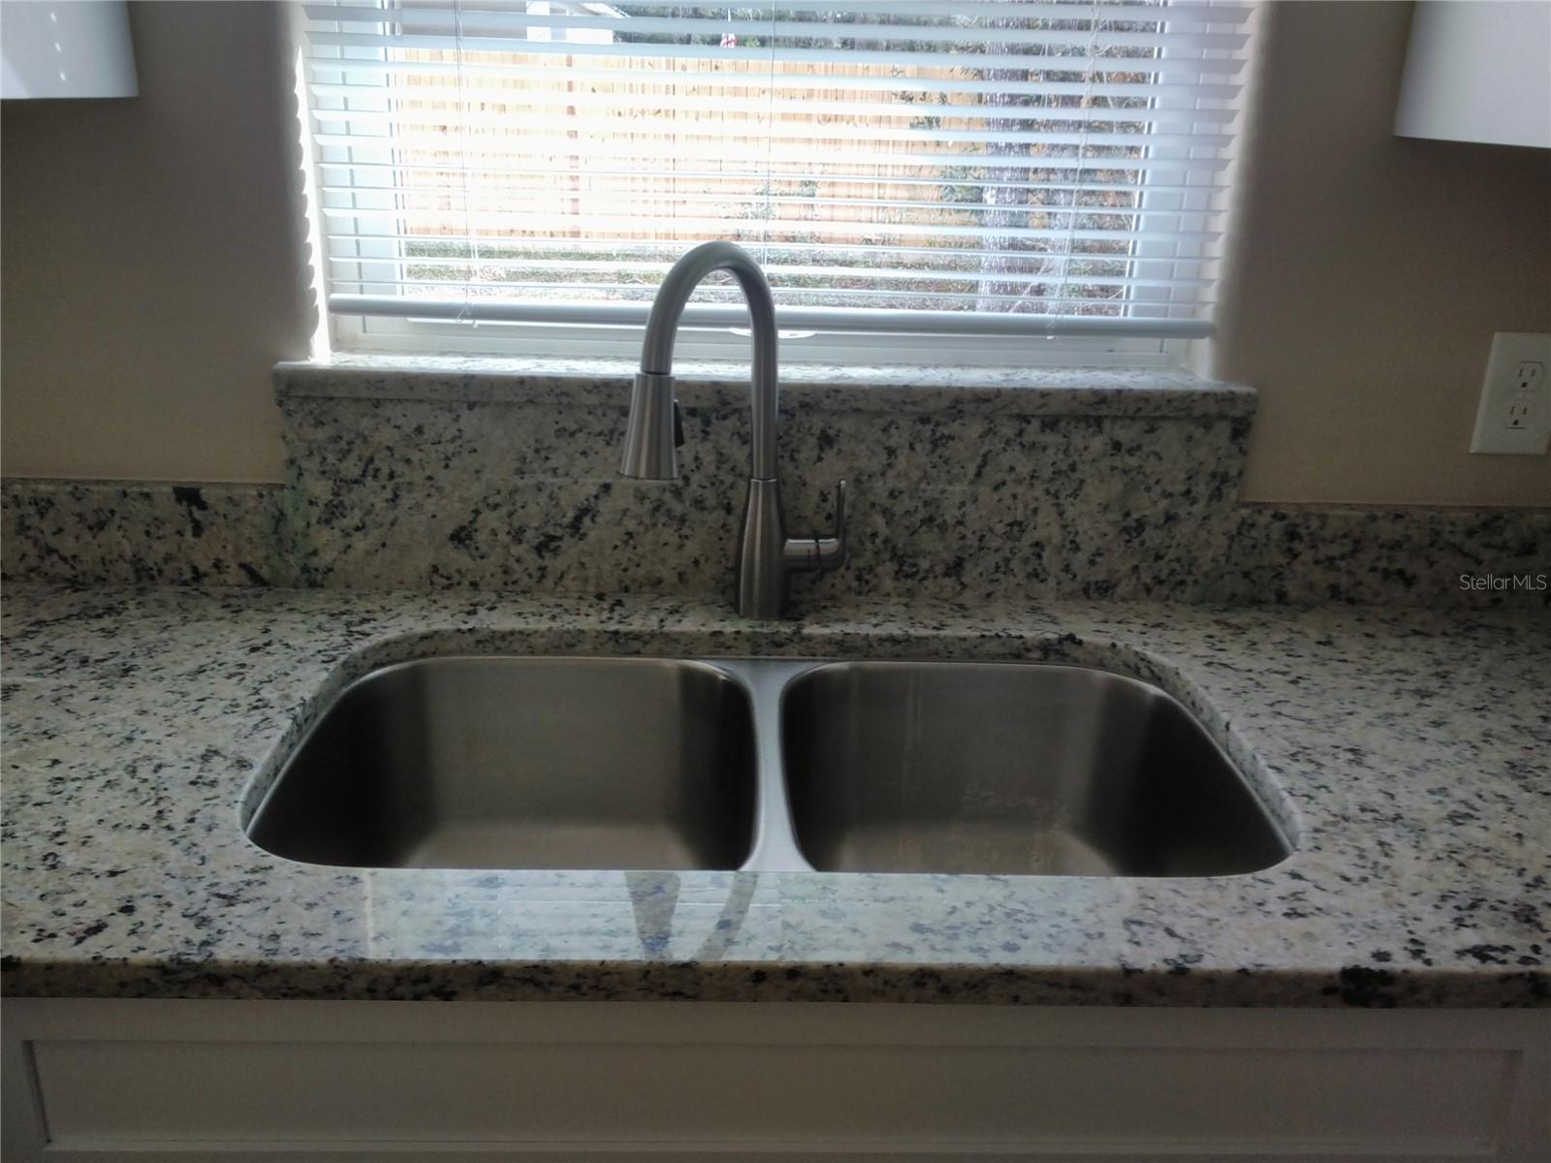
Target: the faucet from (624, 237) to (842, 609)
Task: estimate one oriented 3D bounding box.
[{"bbox_3d":[-0.031,-0.111,1.122,0.095,0.370,0.269,11,22,24],"label":"faucet"}]

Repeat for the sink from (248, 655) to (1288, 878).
[{"bbox_3d":[-0.005,0.241,1.070,0.785,0.205,0.445,1,20,-2],"label":"sink"}]

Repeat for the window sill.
[{"bbox_3d":[-0.006,-0.204,1.286,0.968,0.029,0.109,1,20,-2],"label":"window sill"}]

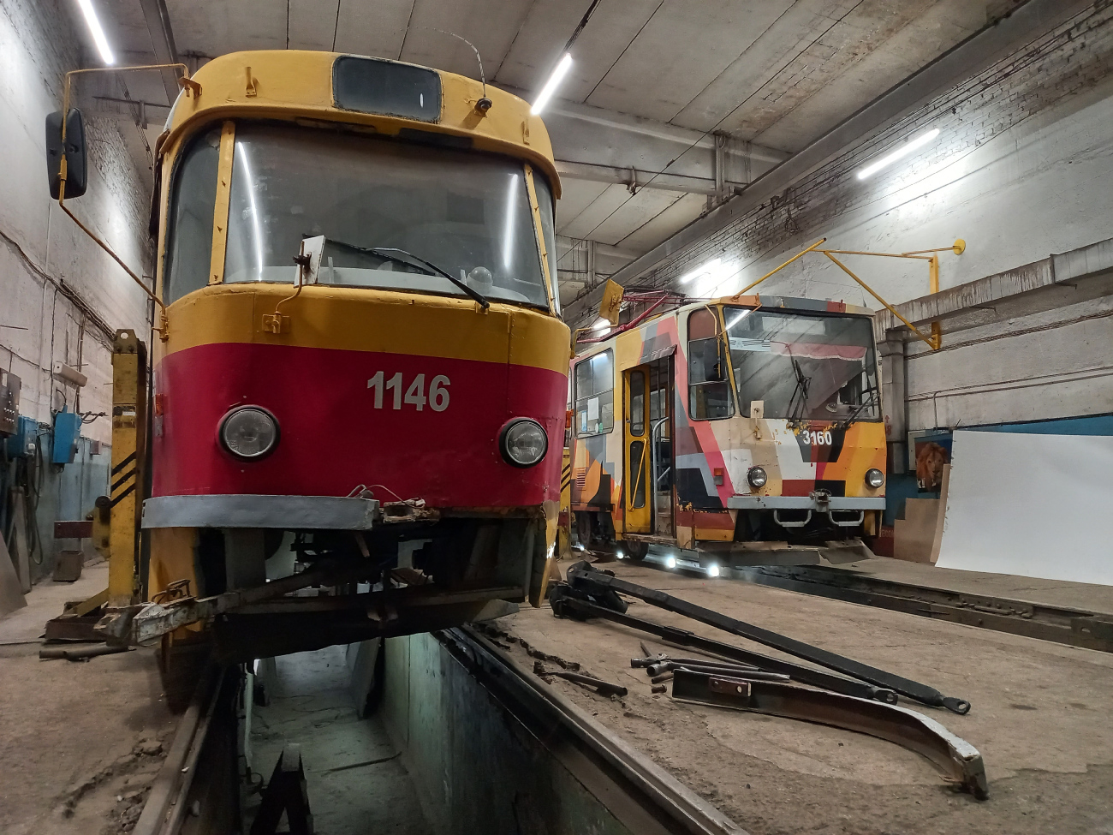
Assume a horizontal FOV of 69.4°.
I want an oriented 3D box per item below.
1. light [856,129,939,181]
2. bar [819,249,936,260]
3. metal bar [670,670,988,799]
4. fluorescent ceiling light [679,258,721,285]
[{"bbox_3d":[4.686,-3.622,10.995,0.120,0.100,1.500,2,-5,-18],"label":"light"},{"bbox_3d":[4.158,-2.126,10.473,1.840,0.035,0.035,0,-5,-17],"label":"bar"},{"bbox_3d":[1.038,1.191,3.205,0.330,0.140,1.460,3,-6,-30],"label":"metal bar"},{"bbox_3d":[2.936,-2.983,16.525,0.120,0.100,1.500,2,-5,-18],"label":"fluorescent ceiling light"}]

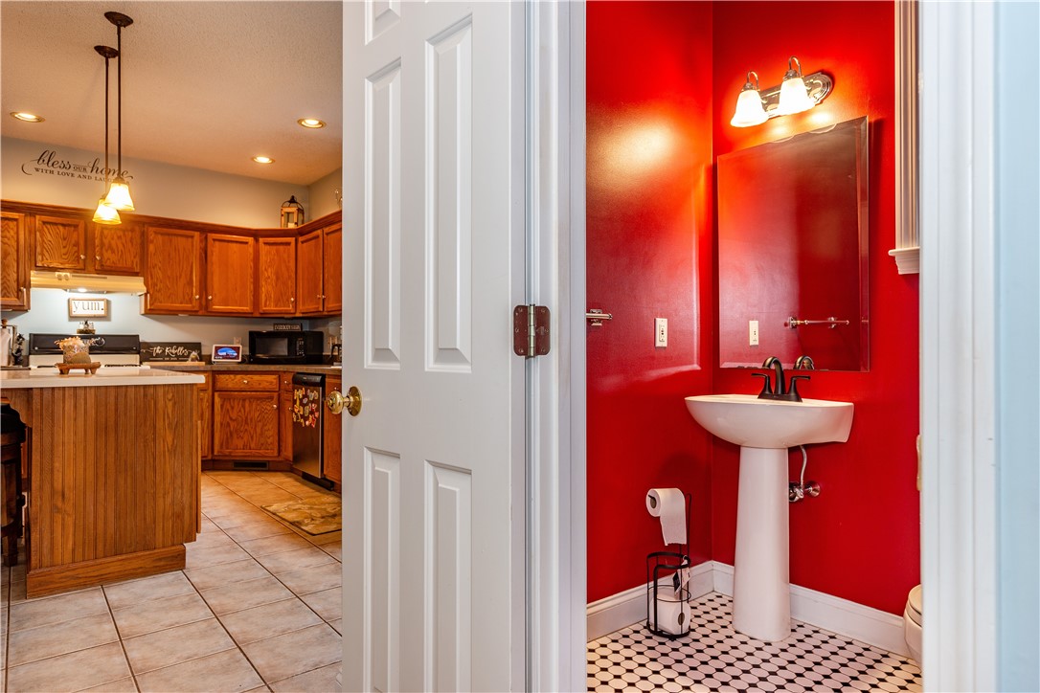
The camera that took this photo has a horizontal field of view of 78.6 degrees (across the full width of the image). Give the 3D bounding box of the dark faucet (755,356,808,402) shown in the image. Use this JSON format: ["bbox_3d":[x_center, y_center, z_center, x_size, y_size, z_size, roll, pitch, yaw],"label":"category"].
[{"bbox_3d":[0.971,0.125,2.423,0.165,0.168,0.225,0,0,-39],"label":"dark faucet"}]

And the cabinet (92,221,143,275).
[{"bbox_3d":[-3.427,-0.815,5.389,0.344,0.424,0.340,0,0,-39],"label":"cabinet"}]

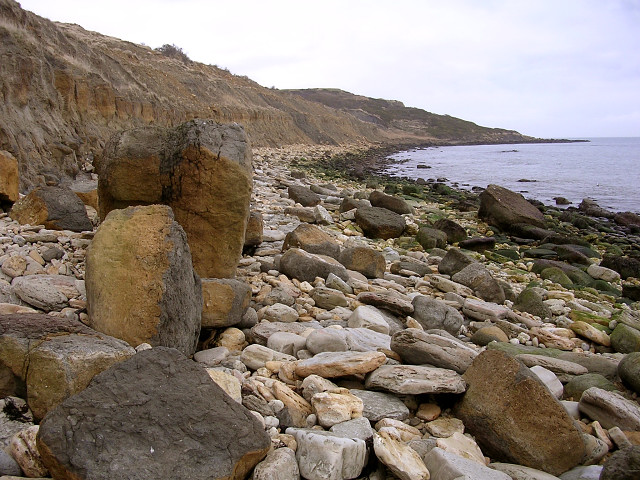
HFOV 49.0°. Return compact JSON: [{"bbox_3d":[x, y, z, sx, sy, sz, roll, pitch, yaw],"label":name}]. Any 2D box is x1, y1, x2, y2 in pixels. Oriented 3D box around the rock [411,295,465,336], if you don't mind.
[{"bbox_3d":[1.010,0.632,5.986,0.420,0.302,0.315,3,9,20],"label":"rock"}]

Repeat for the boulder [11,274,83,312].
[{"bbox_3d":[-2.100,0.408,5.392,0.510,0.262,0.331,2,9,15],"label":"boulder"}]

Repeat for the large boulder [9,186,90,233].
[{"bbox_3d":[-3.930,-0.454,10.307,1.036,0.637,0.829,3,9,22],"label":"large boulder"}]

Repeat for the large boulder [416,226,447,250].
[{"bbox_3d":[1.660,-0.023,10.427,0.442,0.343,0.376,0,8,0],"label":"large boulder"}]

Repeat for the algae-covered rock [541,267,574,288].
[{"bbox_3d":[2.798,0.442,8.300,0.366,0.239,0.293,2,9,15],"label":"algae-covered rock"}]

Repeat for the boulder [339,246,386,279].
[{"bbox_3d":[0.489,0.258,8.126,0.526,0.339,0.421,-1,8,-10],"label":"boulder"}]

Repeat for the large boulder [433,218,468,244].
[{"bbox_3d":[2.079,-0.138,11.284,0.586,0.399,0.440,3,9,20],"label":"large boulder"}]

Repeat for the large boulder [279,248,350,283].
[{"bbox_3d":[-0.063,0.282,7.906,0.788,0.328,0.473,4,9,25],"label":"large boulder"}]

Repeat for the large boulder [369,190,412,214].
[{"bbox_3d":[1.505,-0.793,15.018,0.923,0.517,0.554,4,9,25],"label":"large boulder"}]

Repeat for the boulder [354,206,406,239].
[{"bbox_3d":[1.003,-0.293,11.629,0.842,0.500,0.632,1,8,10],"label":"boulder"}]

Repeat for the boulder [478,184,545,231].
[{"bbox_3d":[3.886,-0.667,14.266,1.238,0.892,0.991,4,9,25],"label":"boulder"}]

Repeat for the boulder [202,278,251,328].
[{"bbox_3d":[-0.785,0.494,5.507,0.447,0.357,0.358,2,8,12],"label":"boulder"}]

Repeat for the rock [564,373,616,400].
[{"bbox_3d":[1.723,0.941,4.476,0.307,0.159,0.230,1,8,10],"label":"rock"}]

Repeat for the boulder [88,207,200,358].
[{"bbox_3d":[-1.246,0.280,4.981,0.739,1.052,0.554,1,8,8],"label":"boulder"}]

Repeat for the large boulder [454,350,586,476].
[{"bbox_3d":[1.000,0.844,3.609,0.420,0.470,0.680,-7,11,-41],"label":"large boulder"}]

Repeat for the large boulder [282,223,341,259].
[{"bbox_3d":[-0.104,0.022,8.706,0.690,0.432,0.518,3,9,20],"label":"large boulder"}]

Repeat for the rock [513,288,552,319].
[{"bbox_3d":[2.040,0.608,6.748,0.362,0.255,0.289,3,9,20],"label":"rock"}]

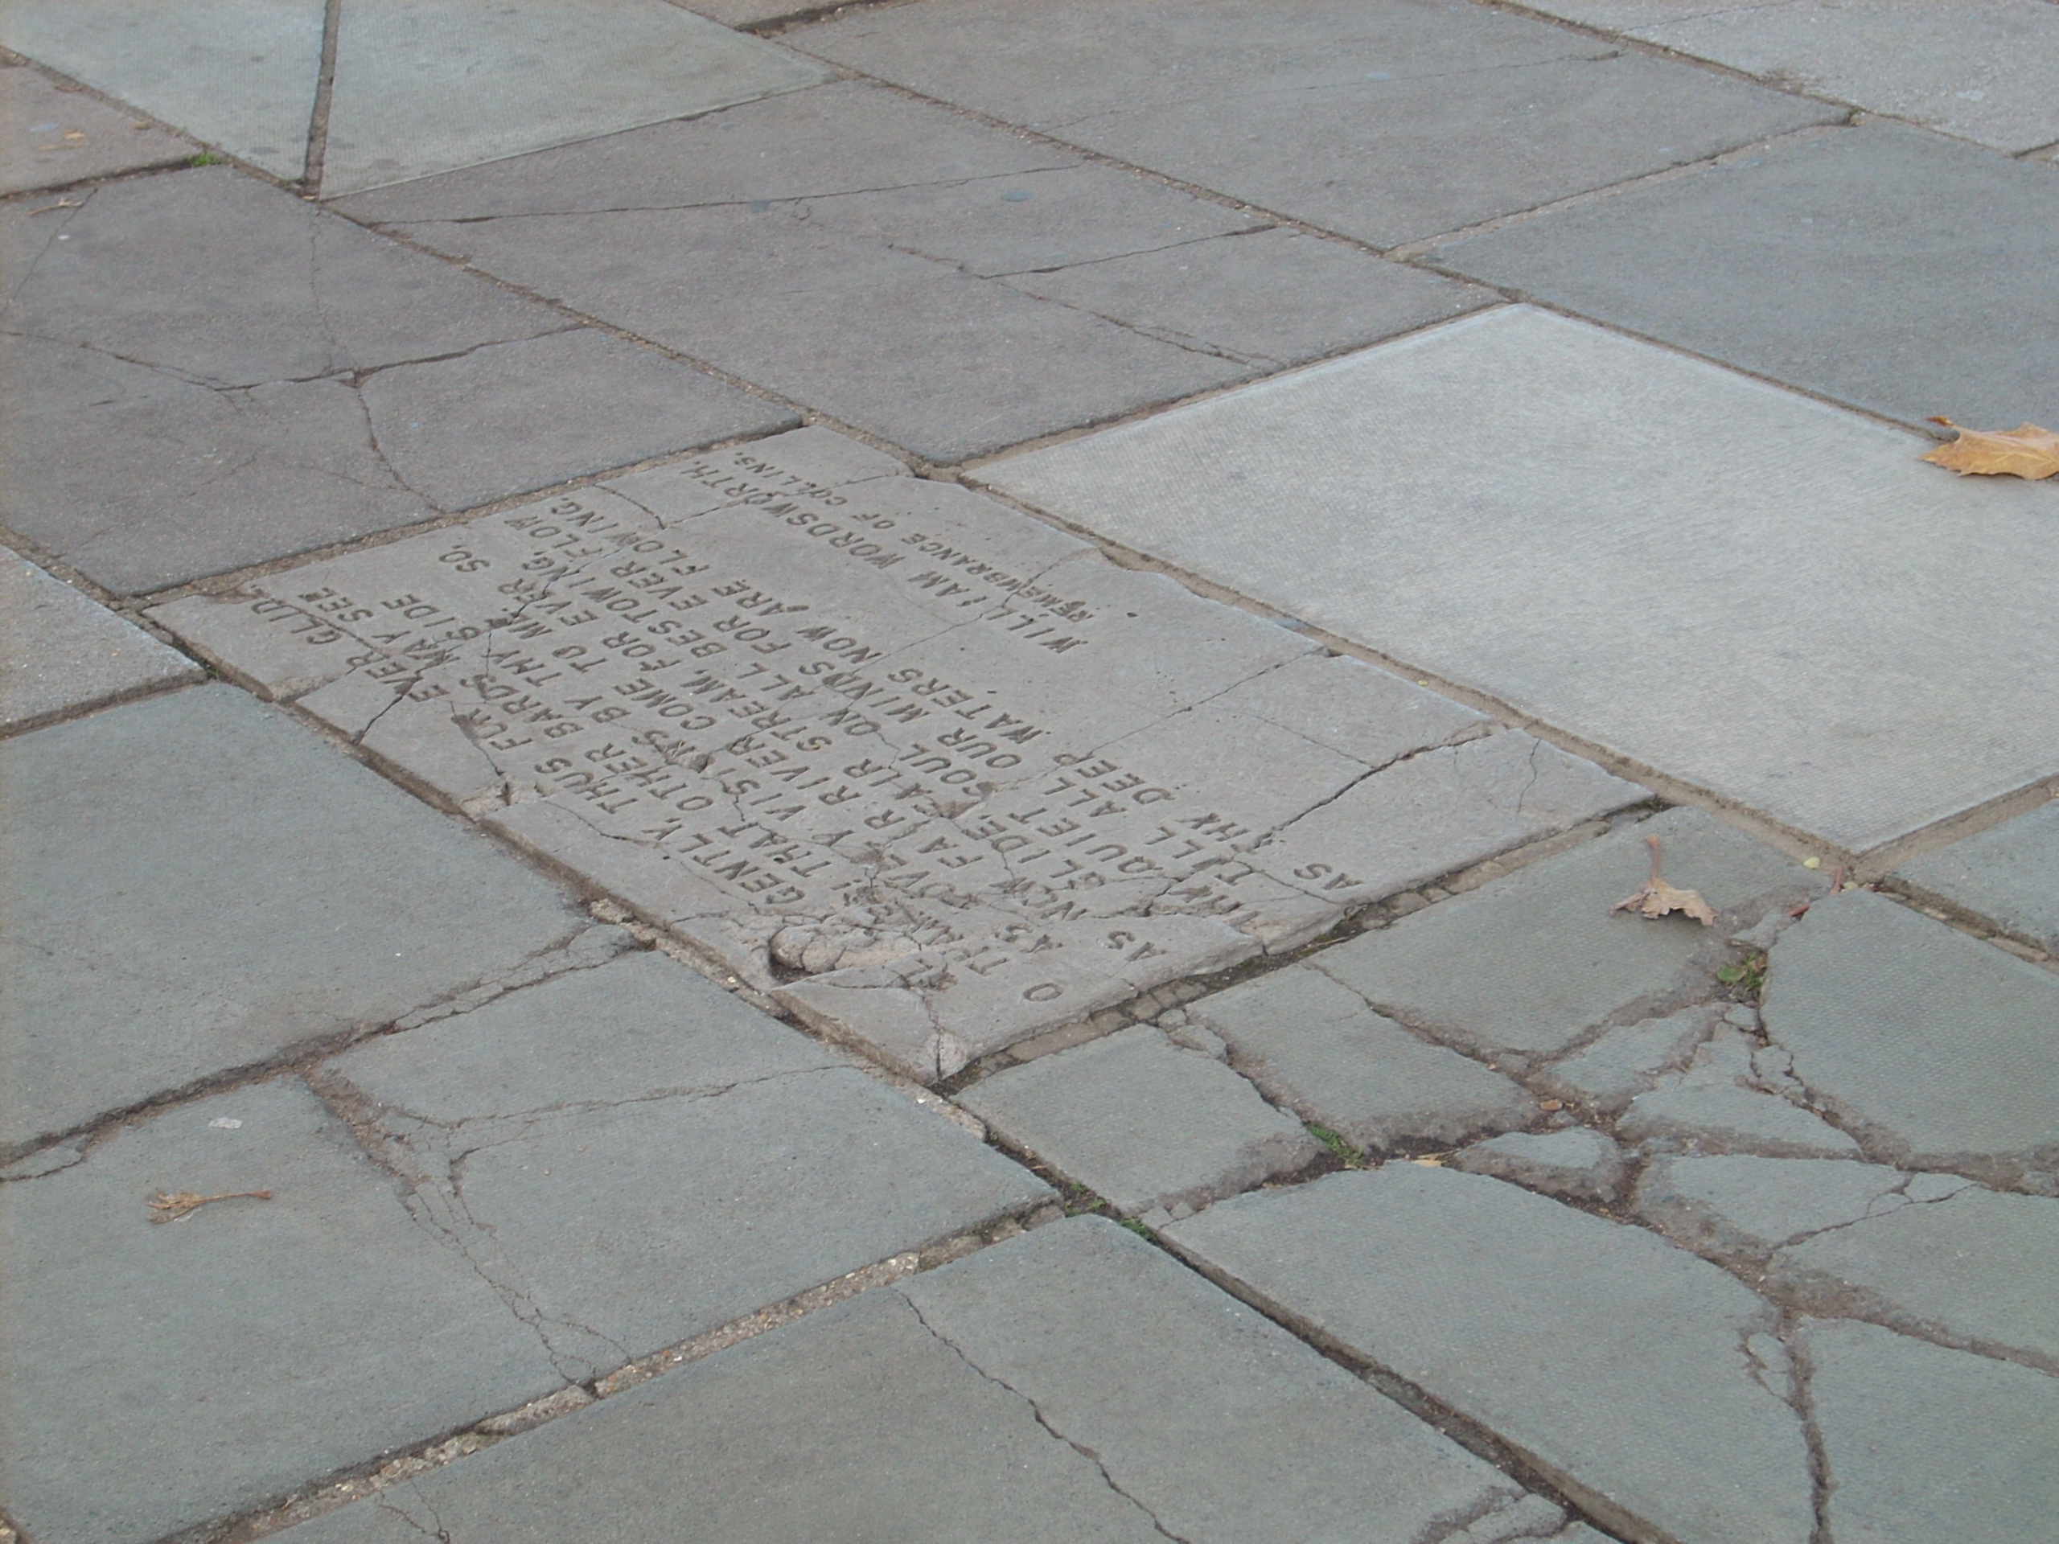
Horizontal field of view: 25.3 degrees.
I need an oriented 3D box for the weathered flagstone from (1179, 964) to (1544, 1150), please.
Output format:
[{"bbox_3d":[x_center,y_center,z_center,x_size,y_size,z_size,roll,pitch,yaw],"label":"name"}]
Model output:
[{"bbox_3d":[0.190,0.195,2.709,0.127,0.050,0.224,-19,30,-35],"label":"weathered flagstone"}]

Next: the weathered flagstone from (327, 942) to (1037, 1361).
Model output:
[{"bbox_3d":[-0.226,0.236,2.628,0.305,0.050,0.400,-19,30,-35],"label":"weathered flagstone"}]

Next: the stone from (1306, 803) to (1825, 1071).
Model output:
[{"bbox_3d":[0.358,0.118,2.877,0.376,0.050,0.185,-19,30,-35],"label":"stone"}]

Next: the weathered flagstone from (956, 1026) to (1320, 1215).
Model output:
[{"bbox_3d":[0.073,0.220,2.657,0.155,0.050,0.194,-19,30,-35],"label":"weathered flagstone"}]

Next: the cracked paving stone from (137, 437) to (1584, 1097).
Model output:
[{"bbox_3d":[-0.113,-0.027,3.207,0.622,0.050,0.954,-19,30,-35],"label":"cracked paving stone"}]

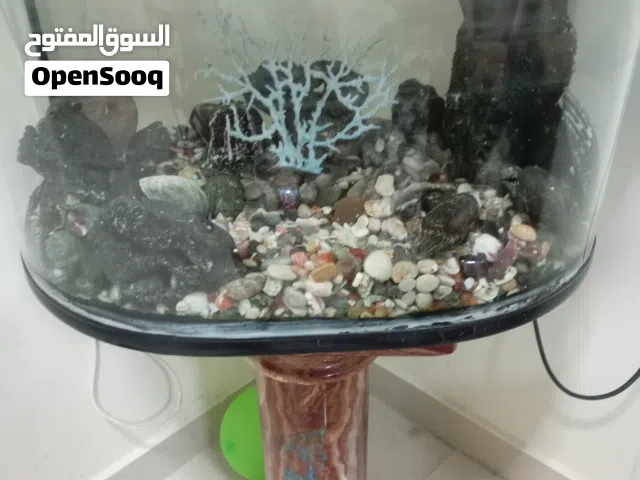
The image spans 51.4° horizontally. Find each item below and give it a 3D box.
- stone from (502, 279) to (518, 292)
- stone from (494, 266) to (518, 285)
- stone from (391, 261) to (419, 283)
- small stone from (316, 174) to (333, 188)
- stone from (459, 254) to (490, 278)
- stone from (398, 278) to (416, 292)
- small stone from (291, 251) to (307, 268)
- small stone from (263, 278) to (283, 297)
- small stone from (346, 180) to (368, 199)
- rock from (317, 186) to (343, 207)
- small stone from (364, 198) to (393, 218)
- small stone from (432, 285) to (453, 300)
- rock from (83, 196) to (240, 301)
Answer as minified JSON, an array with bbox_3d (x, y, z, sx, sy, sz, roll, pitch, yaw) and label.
[{"bbox_3d":[0.189,0.045,0.660,0.016,0.012,0.015,0,27,0],"label":"stone"},{"bbox_3d":[0.177,0.034,0.634,0.012,0.011,0.028,24,36,39],"label":"stone"},{"bbox_3d":[0.090,0.034,0.700,0.027,0.023,0.024,0,28,0],"label":"stone"},{"bbox_3d":[0.006,-0.075,0.850,0.022,0.016,0.019,0,28,0],"label":"small stone"},{"bbox_3d":[0.164,0.028,0.710,0.032,0.025,0.028,0,28,0],"label":"stone"},{"bbox_3d":[0.089,0.046,0.681,0.018,0.013,0.017,-1,30,0],"label":"stone"},{"bbox_3d":[-0.022,0.021,0.709,0.016,0.018,0.016,-1,30,0],"label":"small stone"},{"bbox_3d":[-0.048,0.049,0.680,0.019,0.017,0.017,0,28,0],"label":"small stone"},{"bbox_3d":[0.044,-0.061,0.801,0.023,0.023,0.024,-1,30,0],"label":"small stone"},{"bbox_3d":[0.011,-0.051,0.765,0.030,0.024,0.022,0,27,0],"label":"rock"},{"bbox_3d":[0.064,-0.035,0.730,0.030,0.020,0.022,0,27,0],"label":"small stone"},{"bbox_3d":[0.123,0.052,0.666,0.020,0.015,0.016,-9,32,-13],"label":"small stone"},{"bbox_3d":[-0.169,0.012,0.720,0.155,0.085,0.110,5,31,10],"label":"rock"}]

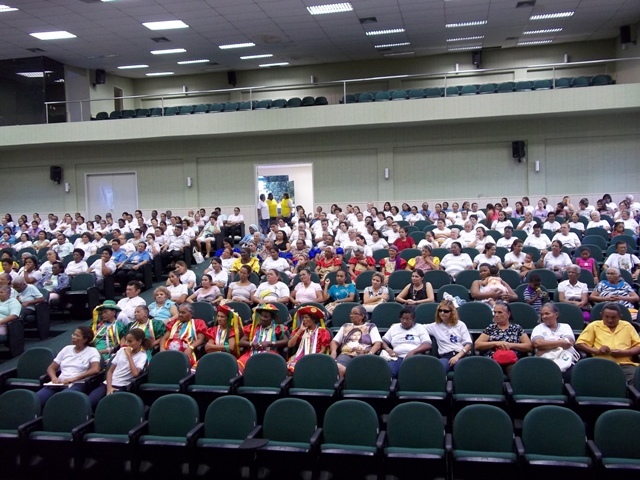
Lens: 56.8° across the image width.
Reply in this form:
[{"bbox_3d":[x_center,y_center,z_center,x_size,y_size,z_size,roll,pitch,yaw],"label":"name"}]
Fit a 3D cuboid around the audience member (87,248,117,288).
[{"bbox_3d":[-4.431,0.817,11.791,0.560,1.246,0.800,-1,3,11],"label":"audience member"}]

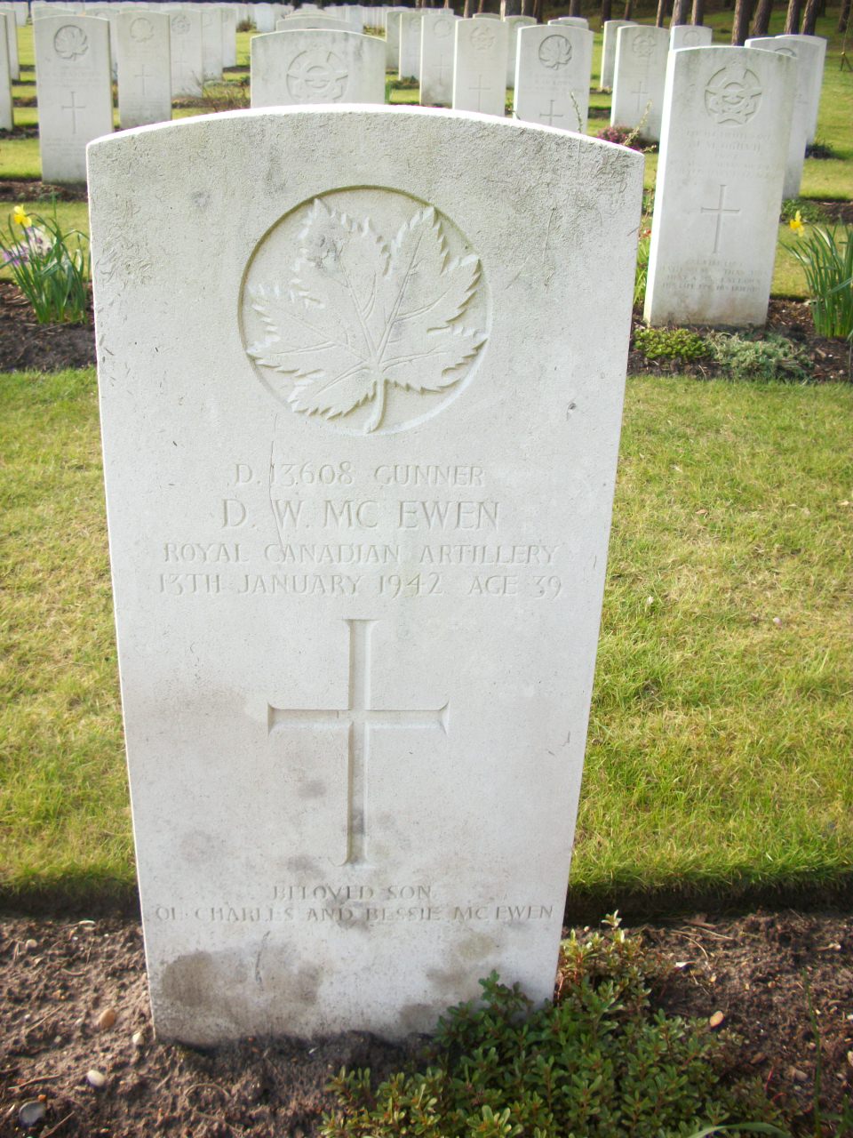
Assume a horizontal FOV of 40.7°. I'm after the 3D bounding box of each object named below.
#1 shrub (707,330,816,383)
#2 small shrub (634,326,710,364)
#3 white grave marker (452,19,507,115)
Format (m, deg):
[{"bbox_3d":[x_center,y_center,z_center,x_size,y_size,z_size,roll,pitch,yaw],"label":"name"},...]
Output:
[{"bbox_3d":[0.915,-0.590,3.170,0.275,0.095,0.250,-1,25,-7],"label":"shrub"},{"bbox_3d":[0.697,-0.647,3.290,0.215,0.078,0.180,-1,25,-7],"label":"small shrub"},{"bbox_3d":[0.403,-3.670,8.625,0.381,0.830,0.080,-1,25,-7],"label":"white grave marker"}]

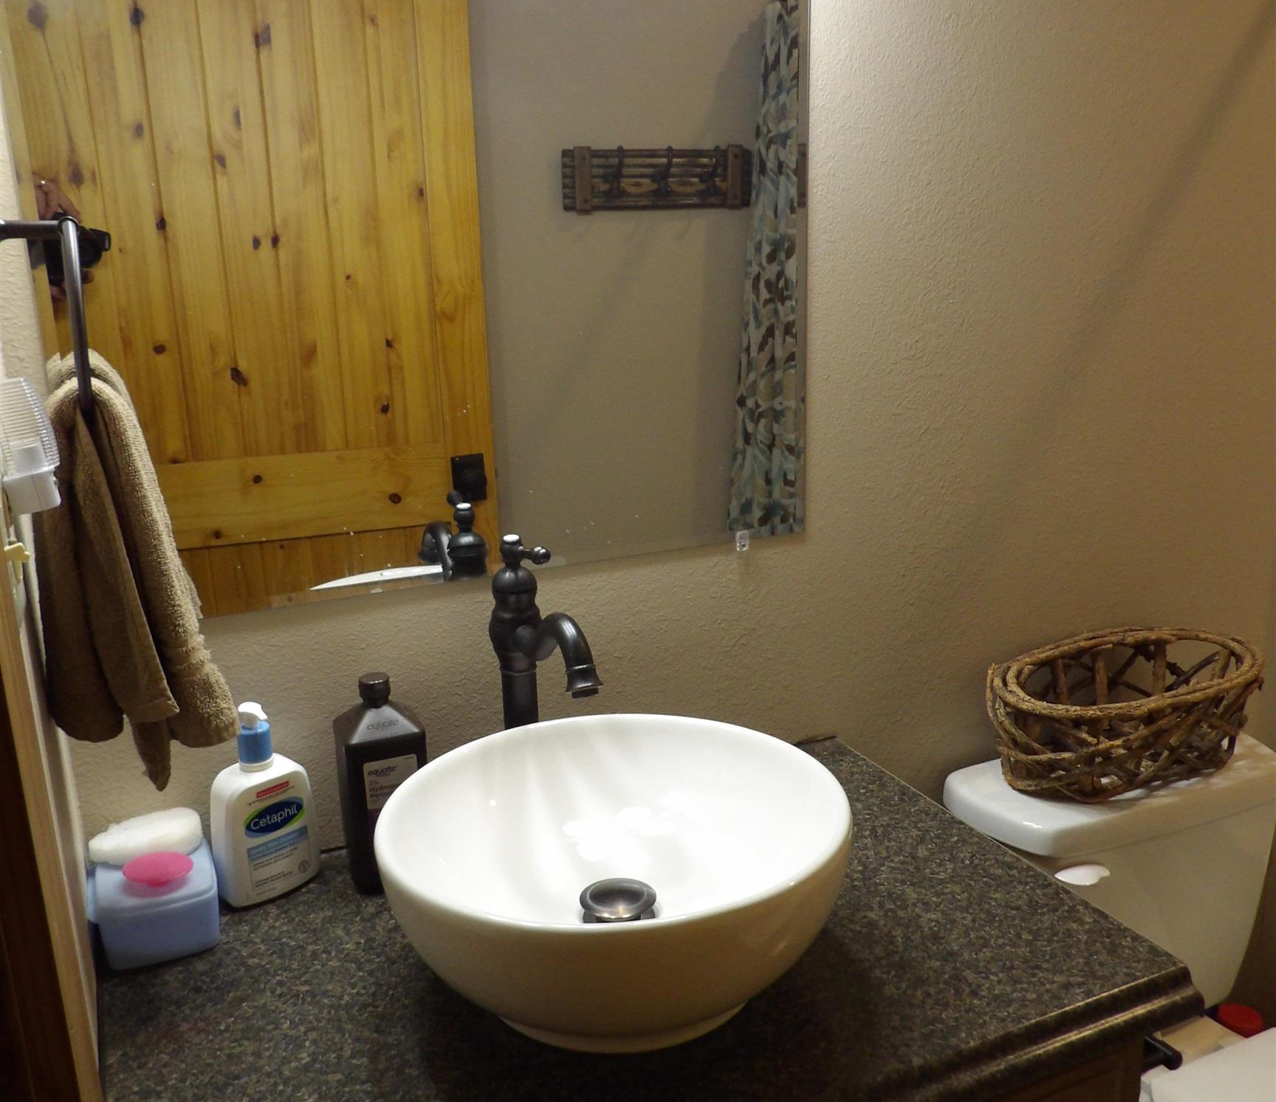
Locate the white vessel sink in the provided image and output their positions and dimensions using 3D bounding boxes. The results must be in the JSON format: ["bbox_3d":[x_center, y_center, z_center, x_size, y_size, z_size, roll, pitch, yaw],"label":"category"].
[{"bbox_3d":[-0.018,0.286,1.024,0.396,0.149,0.396,-1,15,0],"label":"white vessel sink"}]

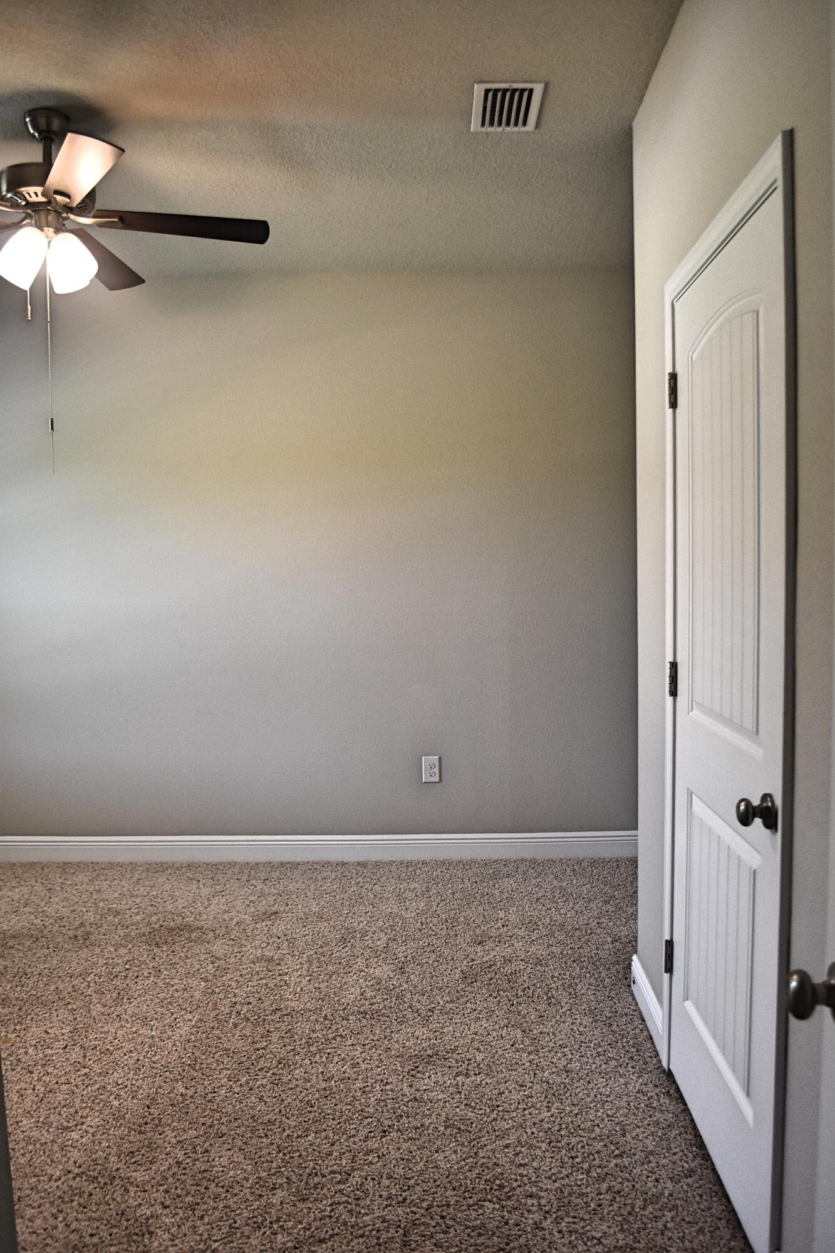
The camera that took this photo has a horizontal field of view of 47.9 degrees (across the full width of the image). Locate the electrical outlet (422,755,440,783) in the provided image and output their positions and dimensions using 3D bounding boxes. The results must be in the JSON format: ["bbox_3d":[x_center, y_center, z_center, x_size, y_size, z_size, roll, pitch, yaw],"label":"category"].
[{"bbox_3d":[0.065,0.670,4.395,0.079,0.124,0.010,-1,4,2],"label":"electrical outlet"}]

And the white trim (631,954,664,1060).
[{"bbox_3d":[0.696,1.133,2.810,0.016,0.135,0.456,-1,4,2],"label":"white trim"}]

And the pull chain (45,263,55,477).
[{"bbox_3d":[-1.084,-0.768,2.780,0.014,0.636,0.014,-1,4,2],"label":"pull chain"}]

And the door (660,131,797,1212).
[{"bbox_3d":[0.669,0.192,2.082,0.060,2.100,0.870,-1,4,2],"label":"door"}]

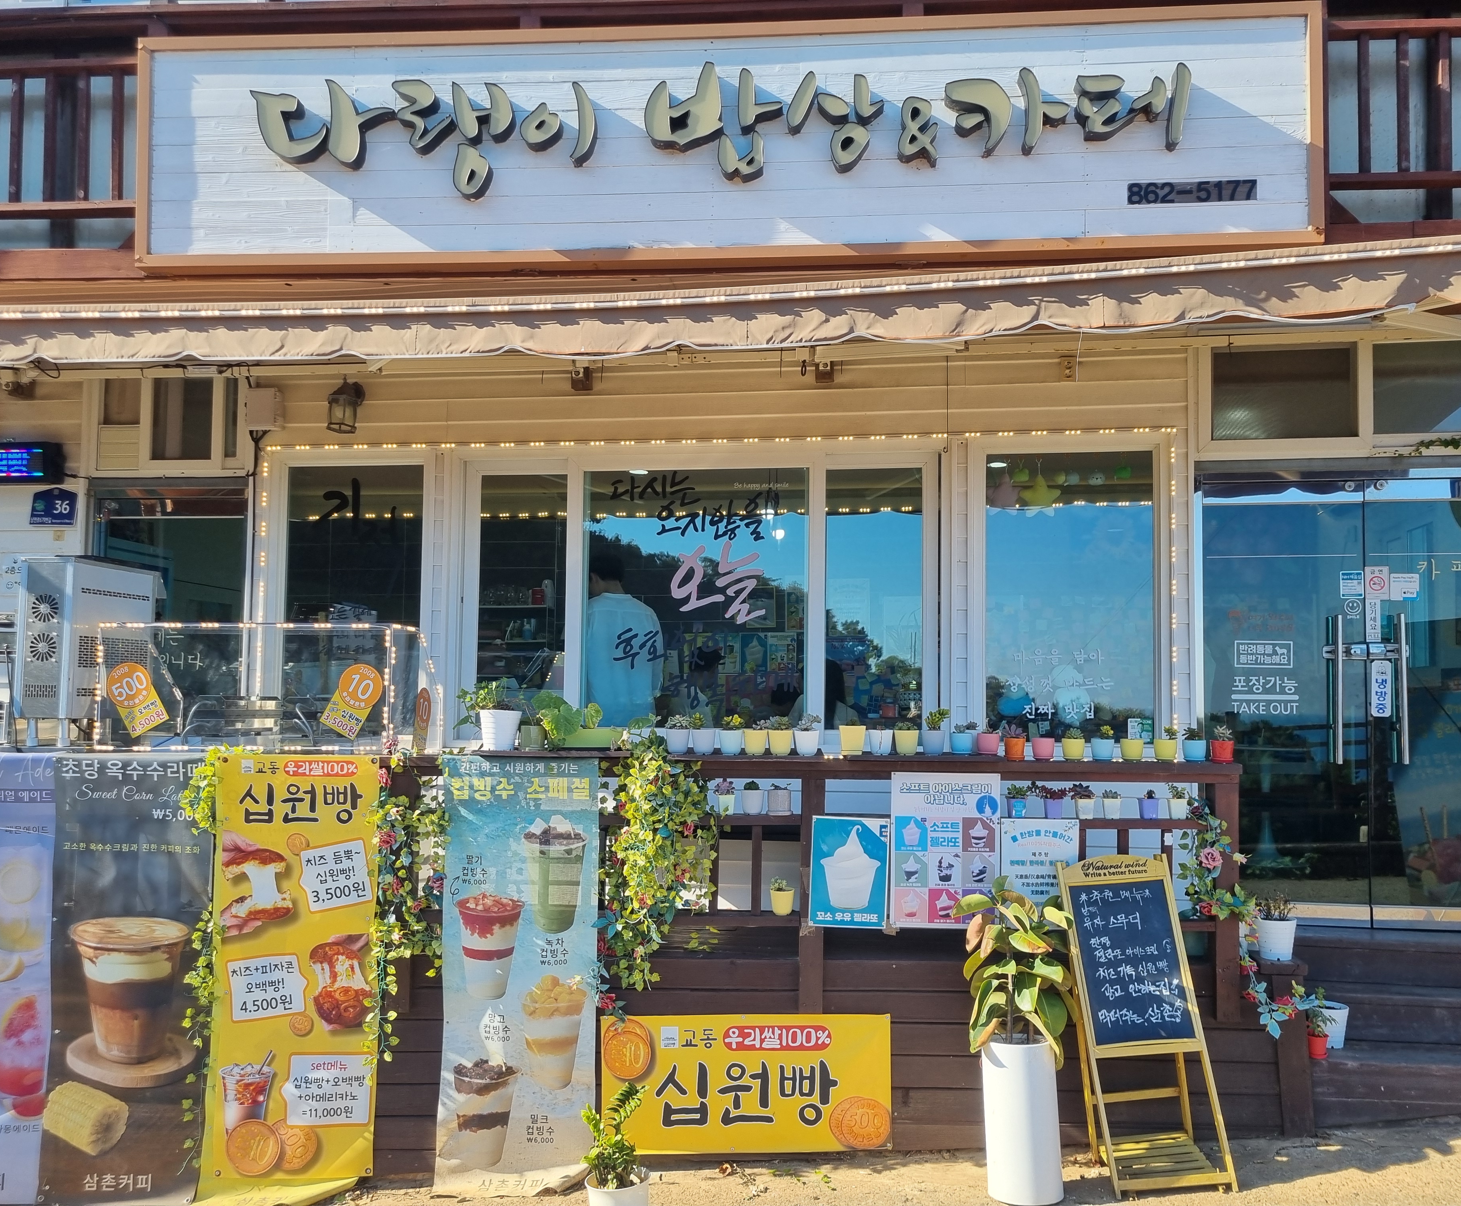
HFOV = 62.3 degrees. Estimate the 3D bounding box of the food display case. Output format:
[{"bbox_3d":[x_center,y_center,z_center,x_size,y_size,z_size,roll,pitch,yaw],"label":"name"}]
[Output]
[{"bbox_3d":[-1.942,0.352,5.151,1.179,0.500,0.630,0,-3,3],"label":"food display case"}]

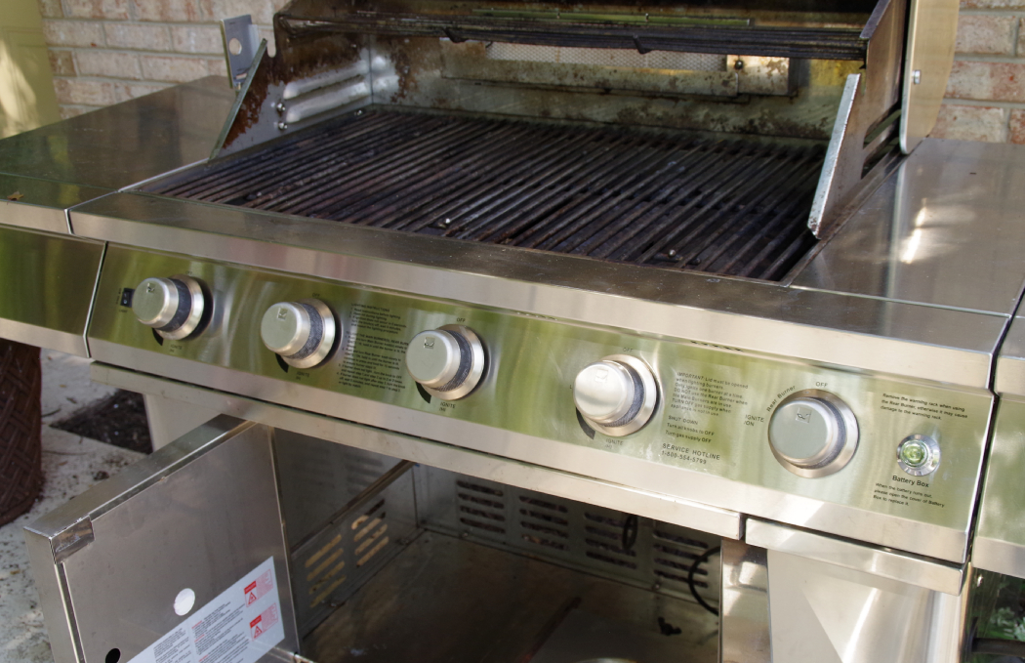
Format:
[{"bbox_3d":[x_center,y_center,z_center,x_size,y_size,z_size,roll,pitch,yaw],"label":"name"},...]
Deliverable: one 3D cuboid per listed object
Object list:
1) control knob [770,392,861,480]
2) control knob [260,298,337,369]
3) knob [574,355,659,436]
[{"bbox_3d":[0.232,0.079,0.938,0.071,0.071,0.049,10,-3,28],"label":"control knob"},{"bbox_3d":[-0.215,-0.001,1.176,0.071,0.071,0.049,10,-3,28],"label":"control knob"},{"bbox_3d":[0.083,0.053,1.018,0.071,0.071,0.049,10,-3,28],"label":"knob"}]

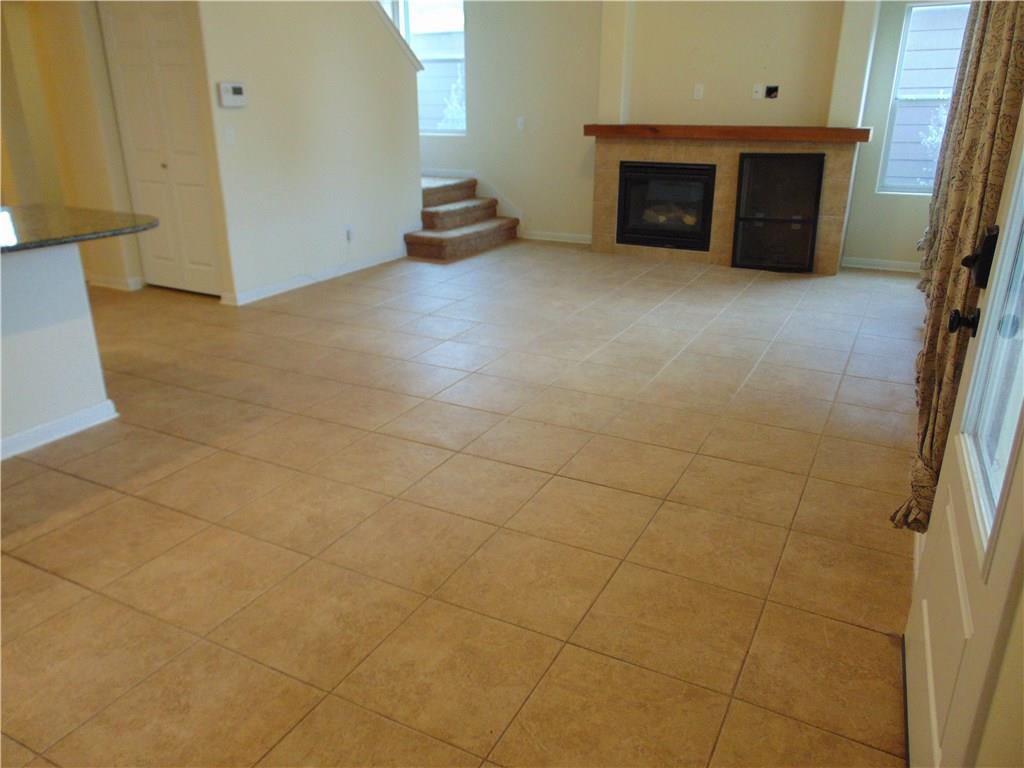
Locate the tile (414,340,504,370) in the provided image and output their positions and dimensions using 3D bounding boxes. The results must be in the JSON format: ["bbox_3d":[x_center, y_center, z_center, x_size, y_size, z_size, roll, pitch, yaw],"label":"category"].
[{"bbox_3d":[-0.300,-0.166,4.460,0.452,0.010,0.452,10,23,26],"label":"tile"}]

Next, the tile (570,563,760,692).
[{"bbox_3d":[0.450,0.675,2.087,0.440,0.012,0.440,10,23,26],"label":"tile"}]

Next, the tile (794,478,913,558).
[{"bbox_3d":[1.236,0.466,2.640,0.387,0.012,0.440,10,23,26],"label":"tile"}]

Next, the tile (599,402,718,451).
[{"bbox_3d":[0.696,0.194,3.468,0.454,0.010,0.454,10,23,26],"label":"tile"}]

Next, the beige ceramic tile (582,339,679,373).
[{"bbox_3d":[0.703,-0.156,4.320,0.440,0.012,0.440,10,23,26],"label":"beige ceramic tile"}]

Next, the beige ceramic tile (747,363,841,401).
[{"bbox_3d":[1.530,-0.013,4.035,0.452,0.010,0.452,10,23,26],"label":"beige ceramic tile"}]

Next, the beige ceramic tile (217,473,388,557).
[{"bbox_3d":[-0.730,0.462,2.673,0.440,0.012,0.440,10,23,26],"label":"beige ceramic tile"}]

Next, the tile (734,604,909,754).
[{"bbox_3d":[0.820,0.742,1.903,0.387,0.012,0.440,10,23,26],"label":"tile"}]

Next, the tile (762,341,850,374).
[{"bbox_3d":[1.742,-0.156,4.401,0.454,0.010,0.454,10,23,26],"label":"tile"}]

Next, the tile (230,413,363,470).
[{"bbox_3d":[-0.941,0.256,3.325,0.452,0.010,0.452,10,23,26],"label":"tile"}]

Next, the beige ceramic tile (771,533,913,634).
[{"bbox_3d":[1.052,0.618,2.333,0.393,0.010,0.452,10,23,26],"label":"beige ceramic tile"}]

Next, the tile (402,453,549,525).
[{"bbox_3d":[-0.132,0.402,2.893,0.447,0.010,0.447,10,22,26],"label":"tile"}]

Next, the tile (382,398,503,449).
[{"bbox_3d":[-0.321,0.192,3.467,0.447,0.010,0.447,10,22,26],"label":"tile"}]

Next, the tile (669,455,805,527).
[{"bbox_3d":[0.878,0.407,2.871,0.447,0.010,0.447,10,22,26],"label":"tile"}]

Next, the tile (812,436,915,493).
[{"bbox_3d":[1.479,0.337,3.090,0.393,0.010,0.452,10,23,26],"label":"tile"}]

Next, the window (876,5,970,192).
[{"bbox_3d":[3.383,-2.305,6.062,0.485,1.451,0.080,10,23,26],"label":"window"}]

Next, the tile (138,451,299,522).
[{"bbox_3d":[-1.124,0.390,2.868,0.440,0.012,0.440,10,23,26],"label":"tile"}]

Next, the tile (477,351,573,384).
[{"bbox_3d":[0.104,-0.092,4.259,0.452,0.010,0.452,10,23,26],"label":"tile"}]

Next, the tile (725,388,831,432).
[{"bbox_3d":[1.300,0.131,3.622,0.447,0.010,0.447,10,22,26],"label":"tile"}]

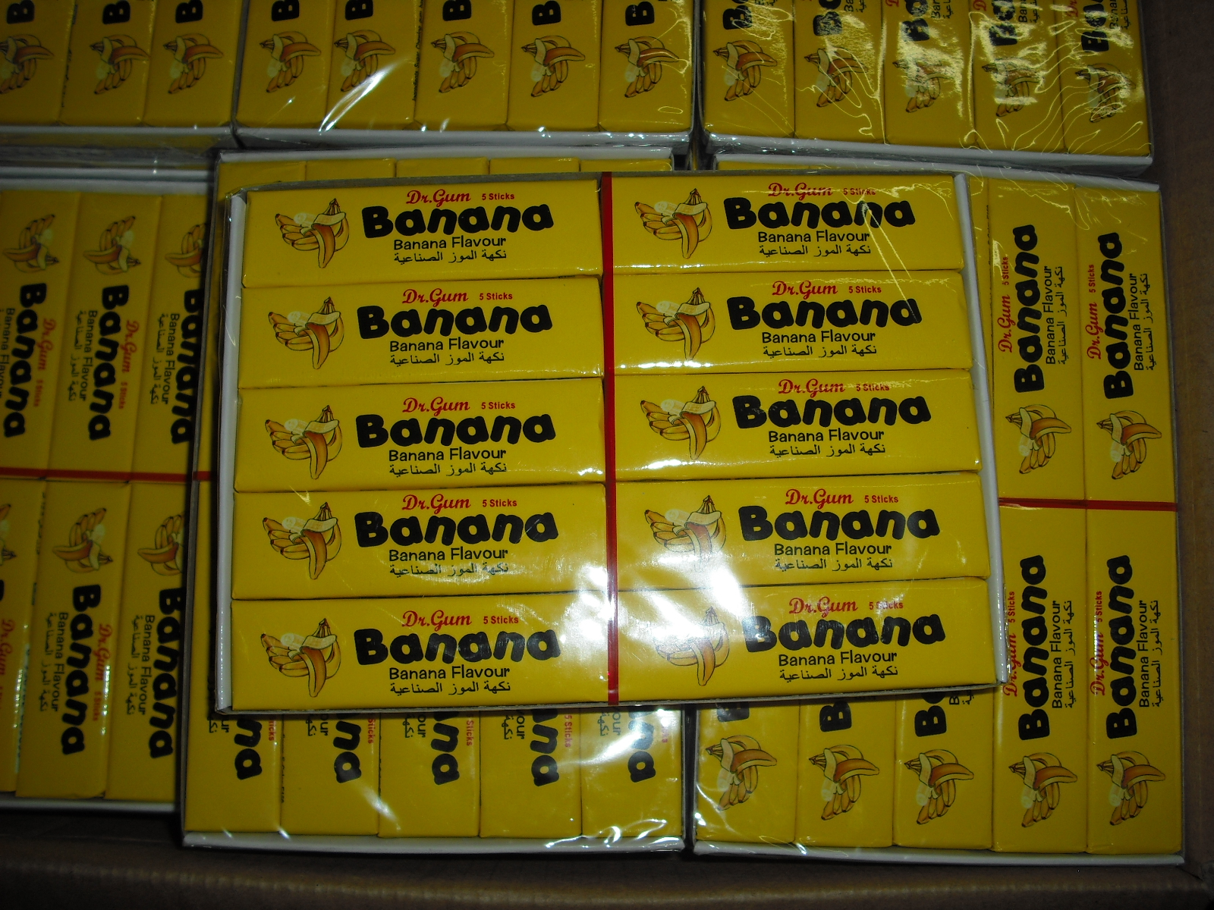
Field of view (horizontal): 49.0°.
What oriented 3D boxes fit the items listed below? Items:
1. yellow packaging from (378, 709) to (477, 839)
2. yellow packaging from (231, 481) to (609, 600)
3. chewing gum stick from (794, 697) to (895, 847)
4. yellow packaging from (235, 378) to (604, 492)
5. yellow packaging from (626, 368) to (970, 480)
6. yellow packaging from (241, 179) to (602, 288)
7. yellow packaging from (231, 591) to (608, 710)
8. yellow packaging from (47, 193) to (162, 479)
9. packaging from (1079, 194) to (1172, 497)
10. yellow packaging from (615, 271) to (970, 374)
[{"bbox_3d":[-0.035,0.042,0.283,0.021,0.011,0.074,-1,78,0],"label":"yellow packaging"},{"bbox_3d":[-0.037,0.018,0.265,0.073,0.011,0.021,-1,79,-1],"label":"yellow packaging"},{"bbox_3d":[0.050,0.046,0.287,0.021,0.011,0.073,3,79,0],"label":"chewing gum stick"},{"bbox_3d":[-0.038,-0.003,0.273,0.074,0.011,0.021,-2,78,0],"label":"yellow packaging"},{"bbox_3d":[0.038,-0.005,0.273,0.074,0.011,0.021,-2,78,0],"label":"yellow packaging"},{"bbox_3d":[-0.039,-0.045,0.282,0.074,0.011,0.021,-2,78,0],"label":"yellow packaging"},{"bbox_3d":[-0.036,0.038,0.261,0.073,0.011,0.021,-1,79,-1],"label":"yellow packaging"},{"bbox_3d":[-0.125,-0.029,0.337,0.021,0.011,0.074,1,78,0],"label":"yellow packaging"},{"bbox_3d":[0.115,-0.024,0.301,0.021,0.011,0.073,3,79,0],"label":"packaging"},{"bbox_3d":[0.037,-0.026,0.274,0.073,0.011,0.021,-1,79,-1],"label":"yellow packaging"}]

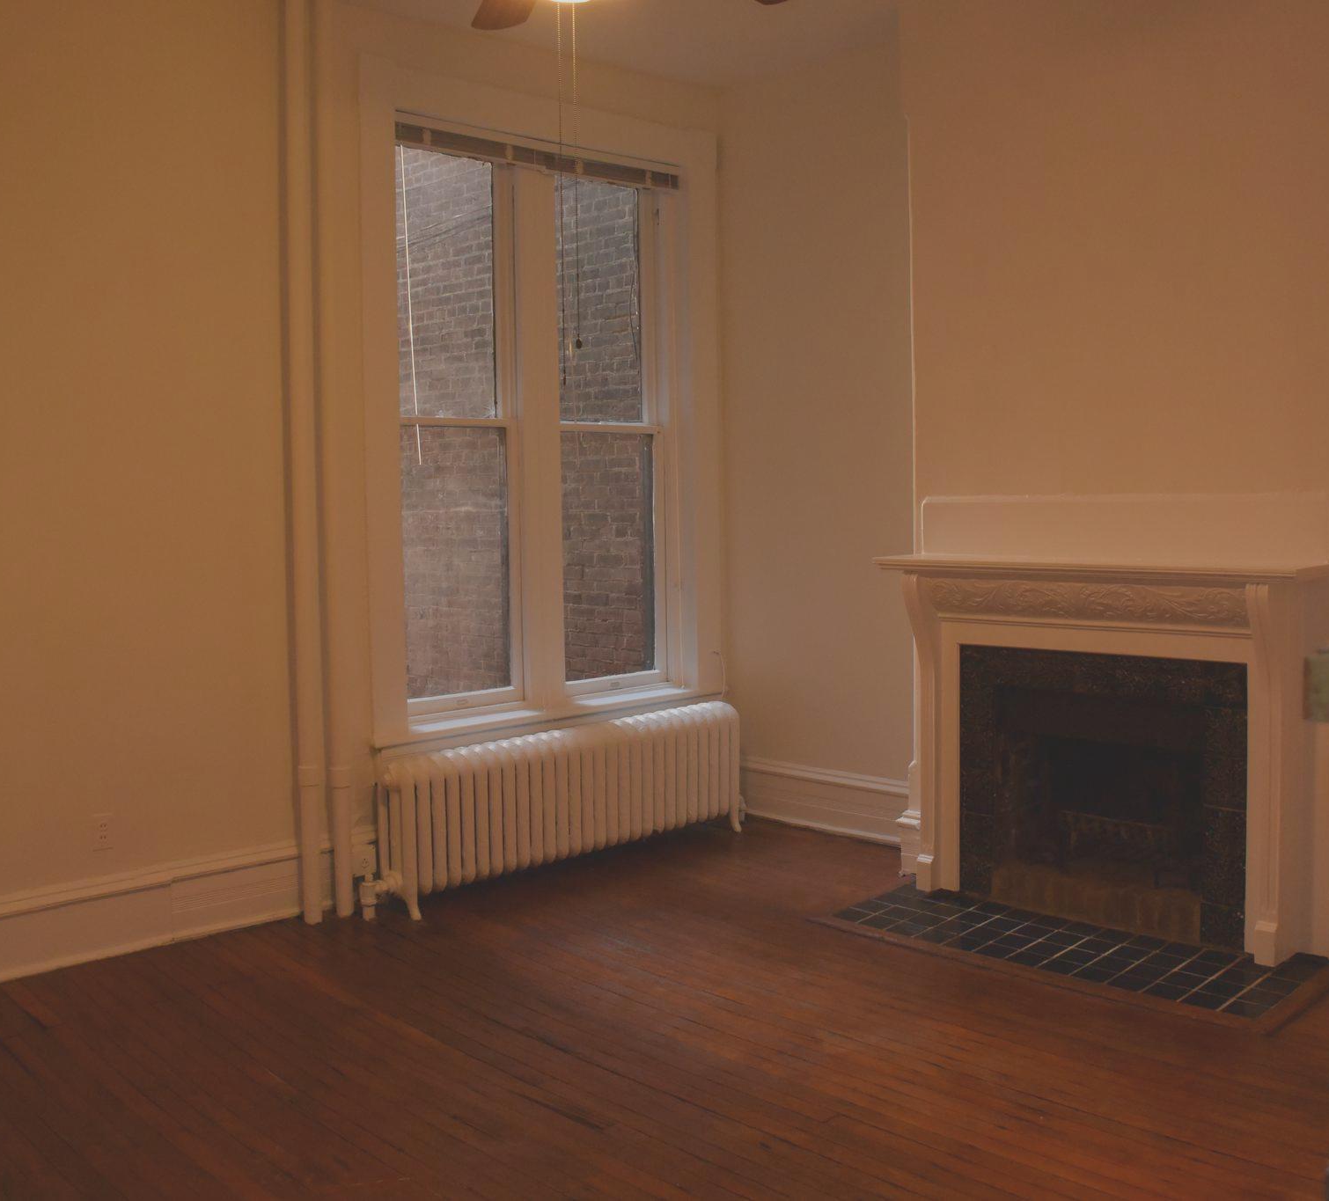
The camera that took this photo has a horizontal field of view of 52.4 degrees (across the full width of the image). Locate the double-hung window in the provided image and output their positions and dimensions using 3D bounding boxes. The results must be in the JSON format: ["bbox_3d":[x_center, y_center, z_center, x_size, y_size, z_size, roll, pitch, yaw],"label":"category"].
[{"bbox_3d":[-0.471,-0.666,5.480,1.430,2.220,0.130,-5,6,-43],"label":"double-hung window"}]

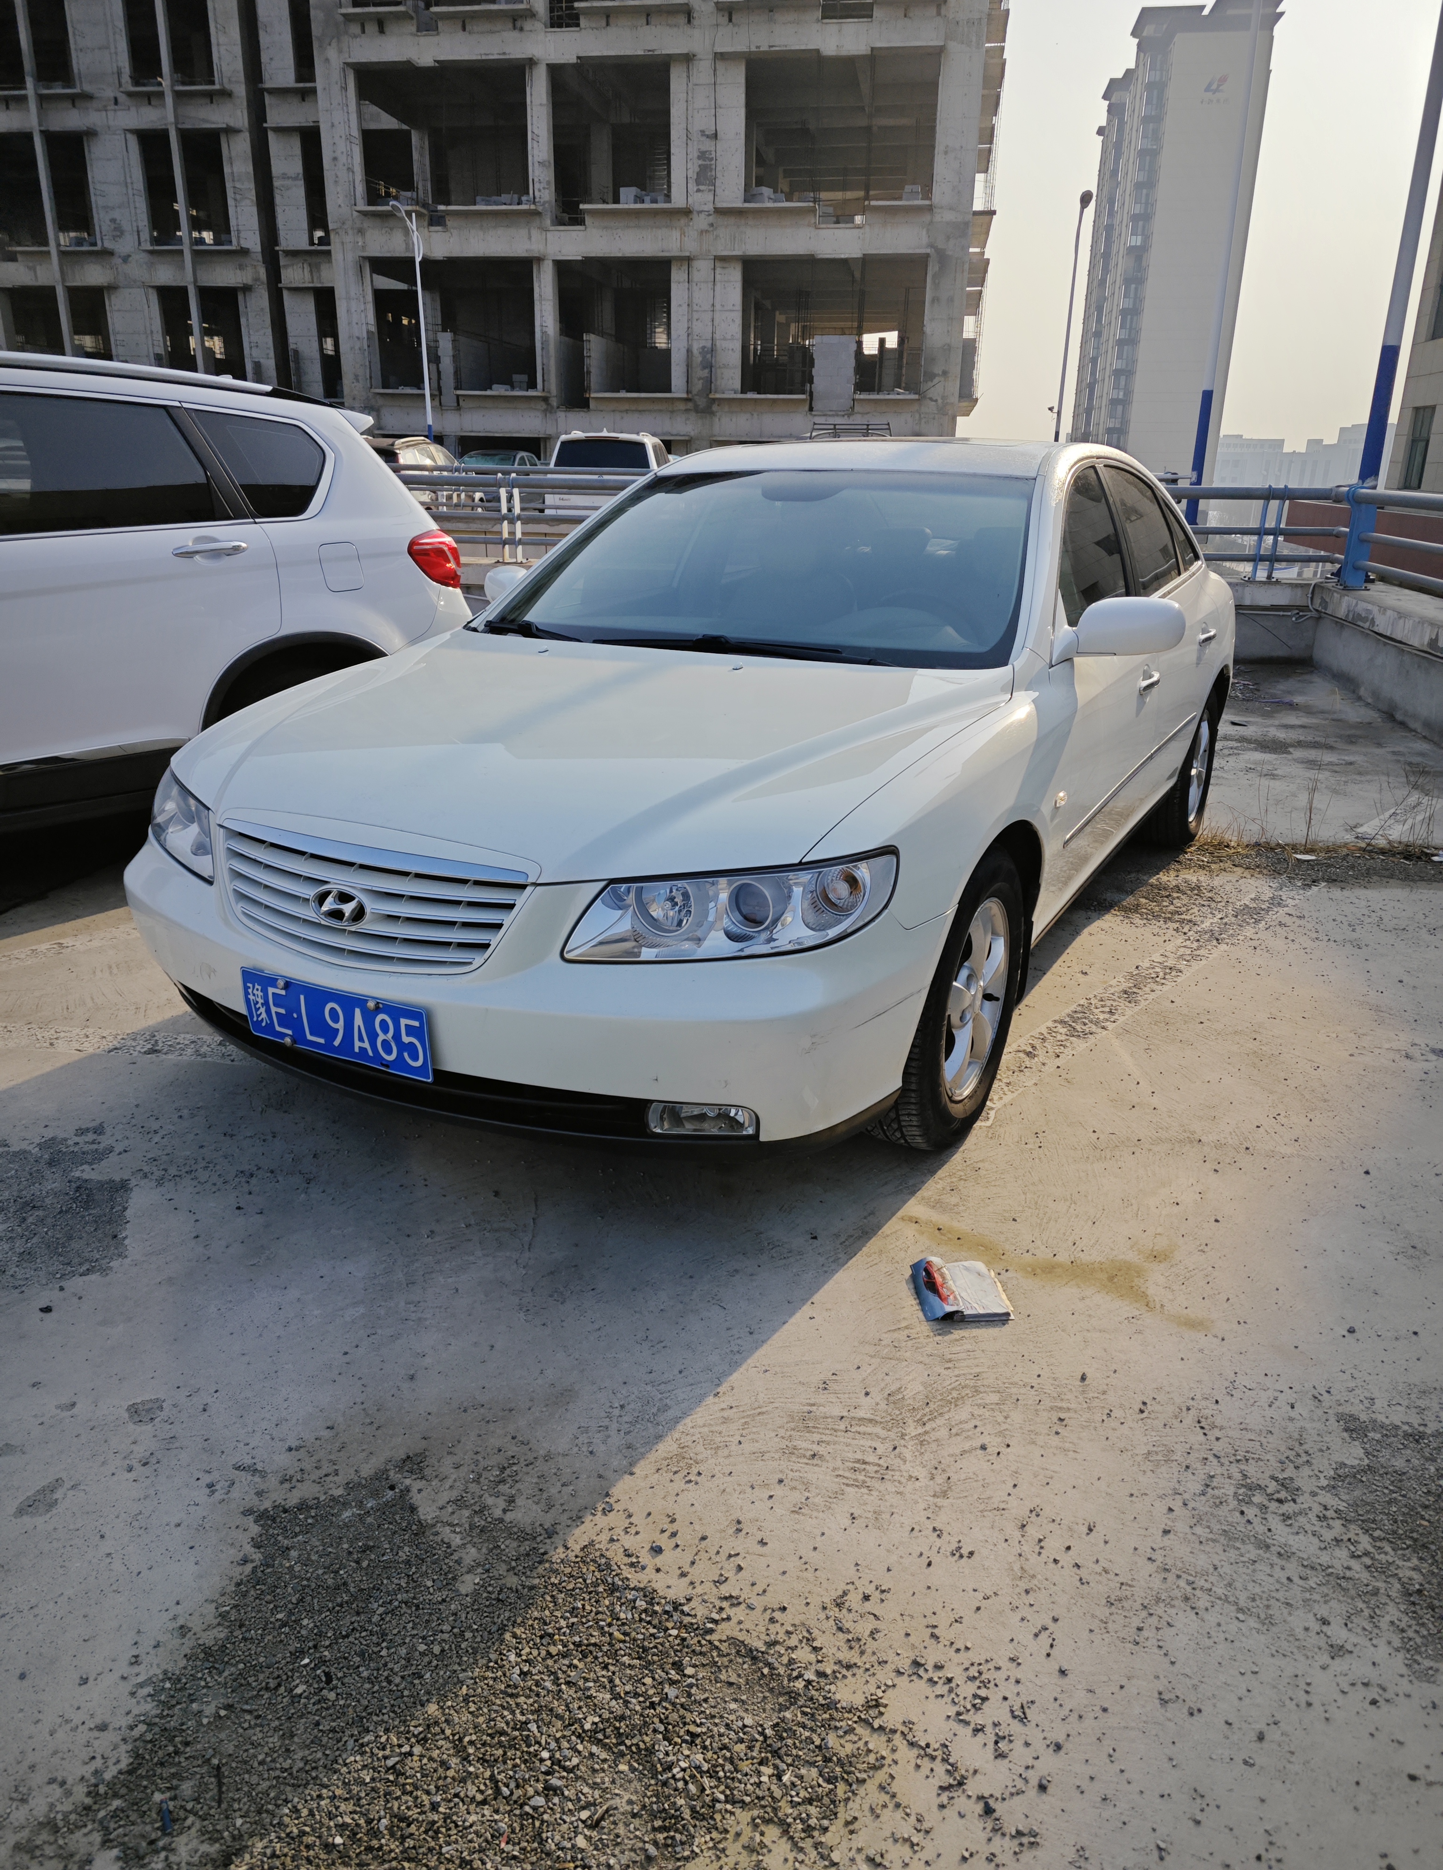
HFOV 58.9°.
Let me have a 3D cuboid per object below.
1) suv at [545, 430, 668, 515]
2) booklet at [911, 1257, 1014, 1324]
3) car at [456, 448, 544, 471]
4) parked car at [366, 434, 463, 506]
[{"bbox_3d":[-1.802,-7.779,22.505,1.800,1.770,4.600,2,20,2],"label":"suv"},{"bbox_3d":[0.433,0.639,2.319,0.155,0.028,0.160,-1,20,-3],"label":"booklet"},{"bbox_3d":[-5.503,-10.979,31.444,1.780,1.490,4.550,1,20,2],"label":"car"},{"bbox_3d":[-5.616,-7.482,21.672,1.820,1.690,4.500,2,20,3],"label":"parked car"}]

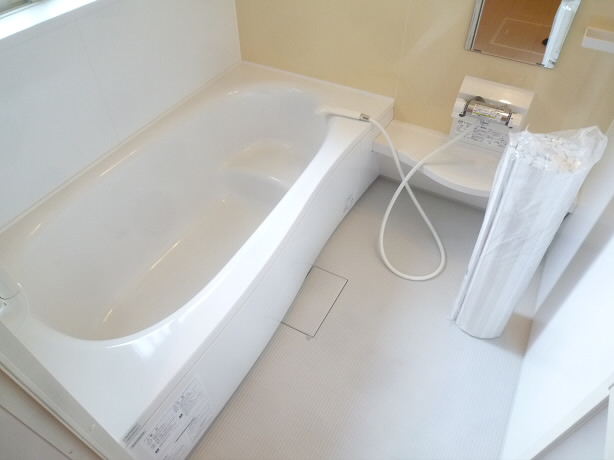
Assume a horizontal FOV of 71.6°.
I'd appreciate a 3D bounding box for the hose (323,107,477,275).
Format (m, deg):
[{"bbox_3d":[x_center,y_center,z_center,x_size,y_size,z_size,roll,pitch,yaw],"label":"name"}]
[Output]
[{"bbox_3d":[0.309,-0.186,1.747,0.650,0.460,0.460,22,51,20],"label":"hose"}]

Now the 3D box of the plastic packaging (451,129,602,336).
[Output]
[{"bbox_3d":[0.627,0.052,1.304,0.190,0.760,0.175,20,48,22],"label":"plastic packaging"}]

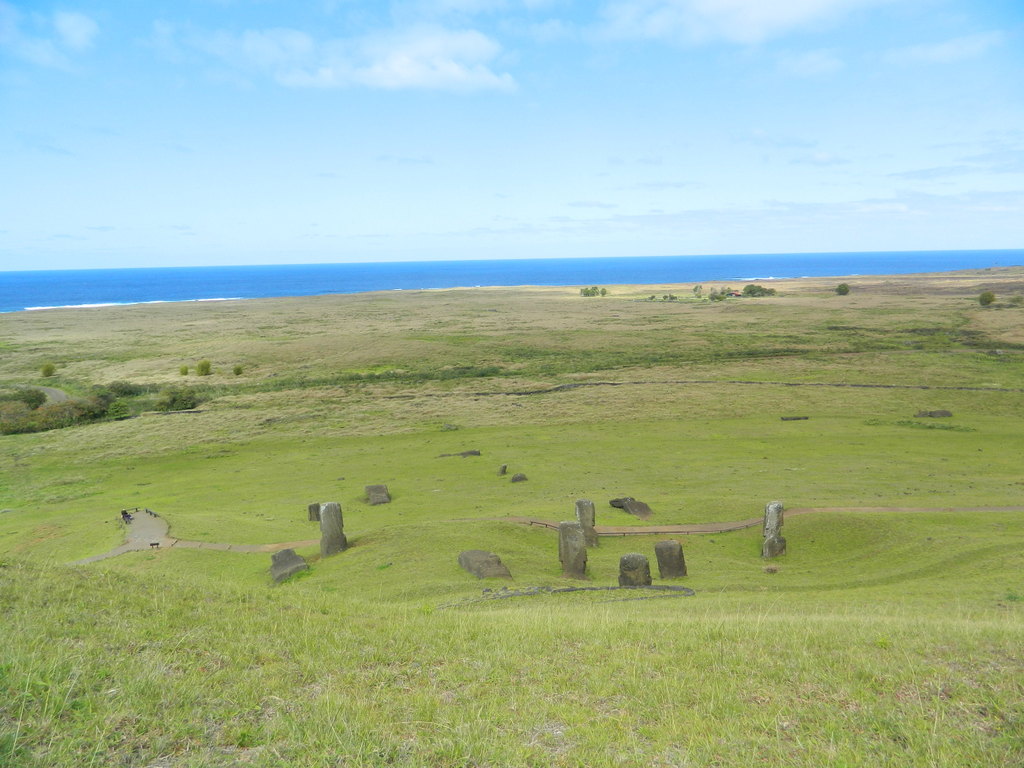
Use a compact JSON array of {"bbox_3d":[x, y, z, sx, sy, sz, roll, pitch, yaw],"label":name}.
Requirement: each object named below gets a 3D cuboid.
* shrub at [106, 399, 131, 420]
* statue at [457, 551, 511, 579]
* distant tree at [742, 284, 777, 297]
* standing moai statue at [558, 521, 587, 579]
[{"bbox_3d":[-94.717,6.258,178.000,5.300,4.600,5.000,-6,11,-28],"label":"shrub"},{"bbox_3d":[-2.294,15.451,63.300,2.500,1.250,3.900,-10,16,-41],"label":"statue"},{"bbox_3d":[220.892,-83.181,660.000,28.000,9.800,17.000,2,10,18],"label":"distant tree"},{"bbox_3d":[5.097,13.926,62.000,2.200,4.450,1.800,-3,10,2],"label":"standing moai statue"}]

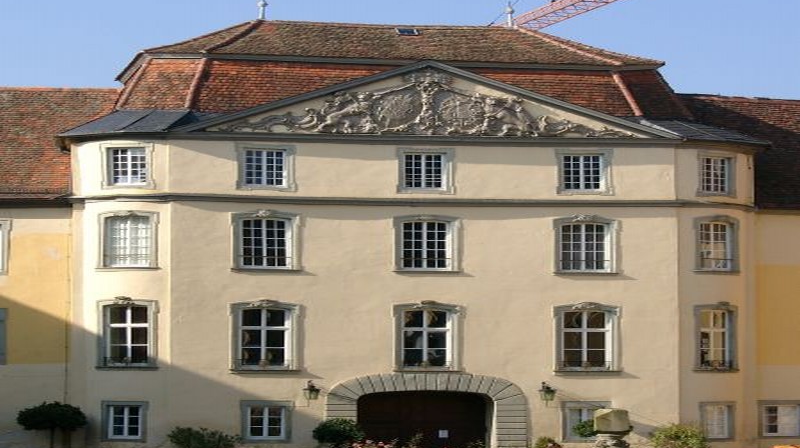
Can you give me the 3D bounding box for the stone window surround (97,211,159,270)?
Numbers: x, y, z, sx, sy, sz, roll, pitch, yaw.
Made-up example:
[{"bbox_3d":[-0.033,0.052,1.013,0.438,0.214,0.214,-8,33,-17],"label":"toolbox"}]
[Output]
[{"bbox_3d":[-8.863,0.537,67.651,2.234,1.954,0.350,-1,-3,19],"label":"stone window surround"}]

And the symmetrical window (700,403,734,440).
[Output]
[{"bbox_3d":[9.782,6.071,63.935,1.750,1.224,0.250,4,-6,-42],"label":"symmetrical window"}]

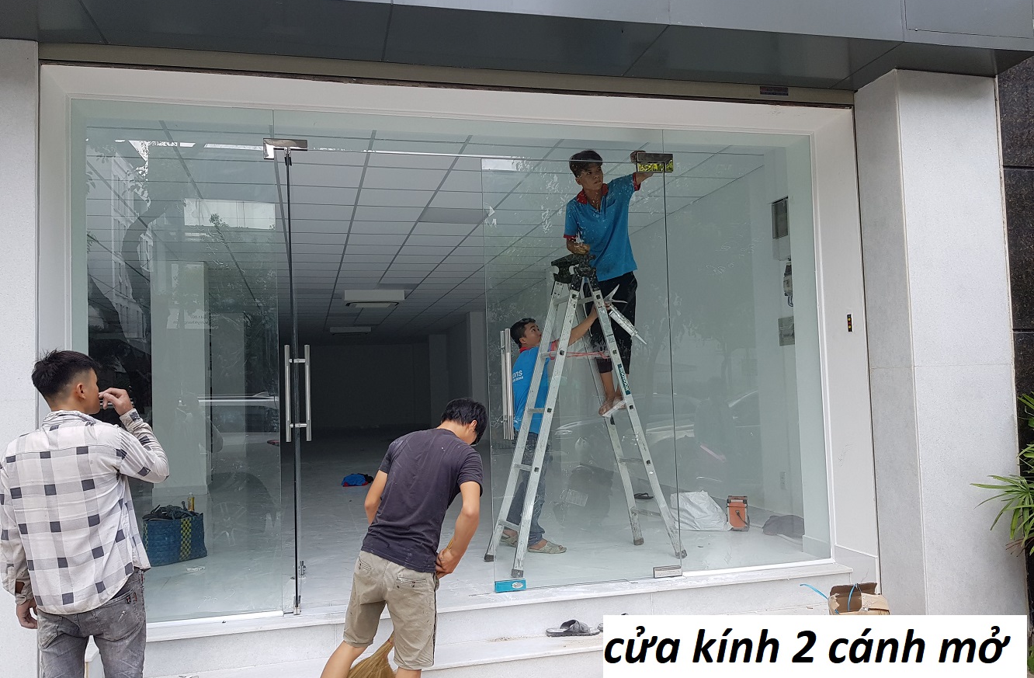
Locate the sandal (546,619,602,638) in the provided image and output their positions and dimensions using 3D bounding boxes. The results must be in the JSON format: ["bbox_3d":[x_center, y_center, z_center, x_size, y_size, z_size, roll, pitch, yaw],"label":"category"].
[{"bbox_3d":[0.280,1.422,3.840,0.268,0.070,0.098,-2,-3,-2],"label":"sandal"}]

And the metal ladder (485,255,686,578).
[{"bbox_3d":[0.380,0.407,4.721,1.082,1.821,0.481,-1,-3,-21],"label":"metal ladder"}]

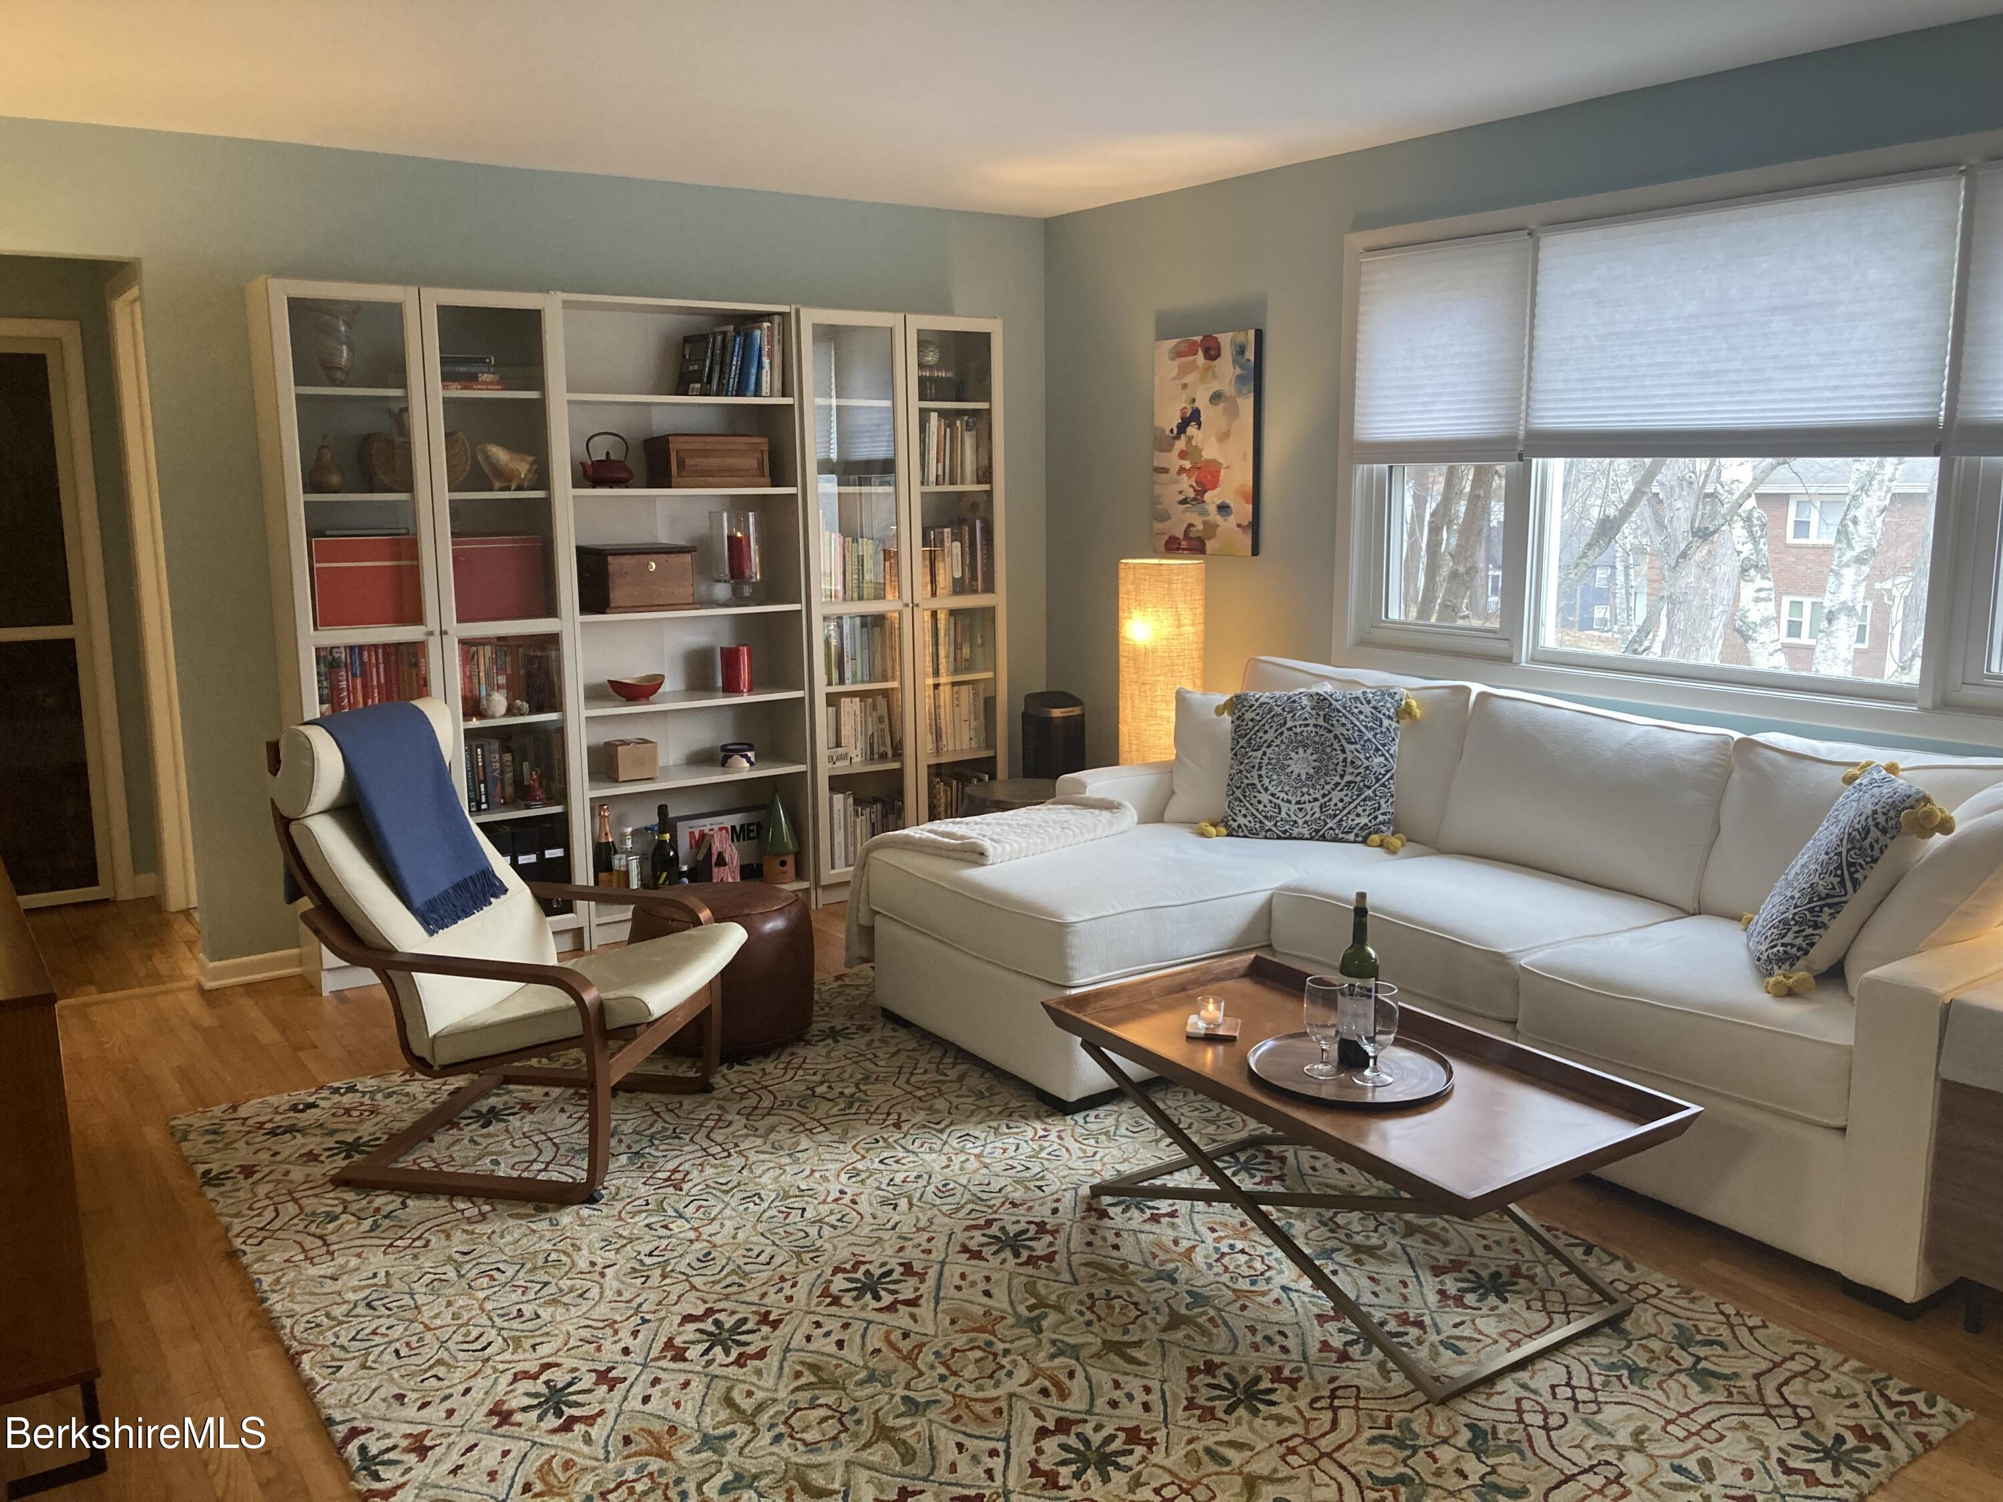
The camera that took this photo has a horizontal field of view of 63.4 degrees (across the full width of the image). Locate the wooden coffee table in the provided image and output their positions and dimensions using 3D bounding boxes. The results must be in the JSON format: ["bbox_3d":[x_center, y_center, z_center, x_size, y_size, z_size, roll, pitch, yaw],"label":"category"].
[{"bbox_3d":[0.658,0.777,3.140,0.607,0.410,1.105,-7,12,-33],"label":"wooden coffee table"}]

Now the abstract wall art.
[{"bbox_3d":[0.684,-1.022,5.449,0.036,0.733,0.504,-7,12,-33],"label":"abstract wall art"}]

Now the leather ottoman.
[{"bbox_3d":[-0.756,0.574,4.384,0.500,0.375,0.500,0,10,0],"label":"leather ottoman"}]

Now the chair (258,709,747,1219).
[{"bbox_3d":[-1.093,0.396,3.667,0.840,0.985,0.670,2,11,10],"label":"chair"}]

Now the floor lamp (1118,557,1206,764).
[{"bbox_3d":[0.523,-0.022,5.367,0.275,1.200,0.275,0,10,0],"label":"floor lamp"}]

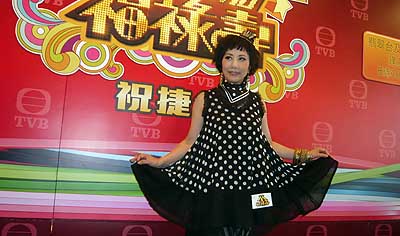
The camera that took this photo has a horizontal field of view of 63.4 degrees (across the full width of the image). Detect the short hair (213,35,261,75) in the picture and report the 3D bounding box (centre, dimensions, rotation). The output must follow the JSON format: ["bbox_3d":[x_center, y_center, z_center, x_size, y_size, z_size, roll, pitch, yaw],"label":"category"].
[{"bbox_3d":[0.185,-0.322,1.640,0.235,0.210,0.235,3,-4,16],"label":"short hair"}]

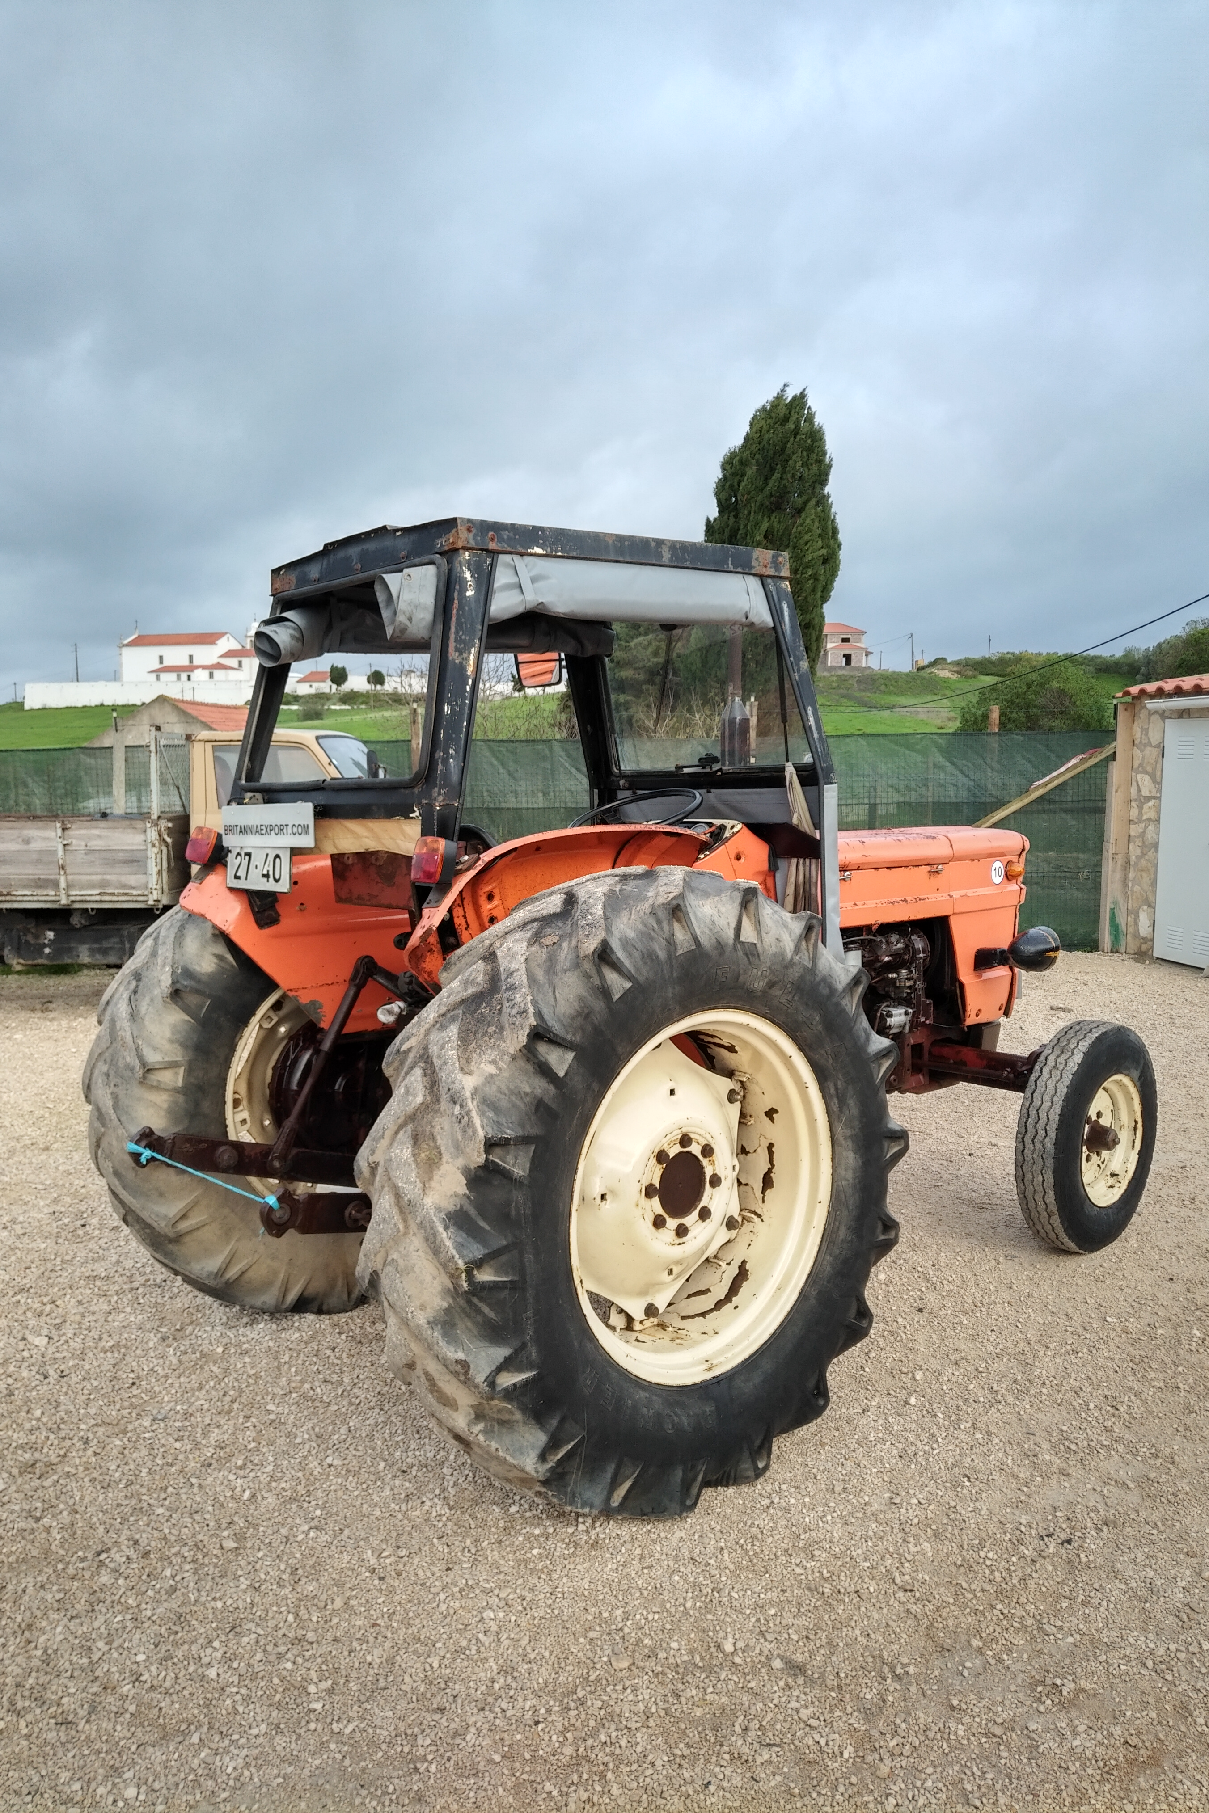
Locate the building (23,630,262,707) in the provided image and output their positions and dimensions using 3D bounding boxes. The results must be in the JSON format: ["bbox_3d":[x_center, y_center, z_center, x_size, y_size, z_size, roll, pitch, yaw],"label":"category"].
[{"bbox_3d":[-56.900,-29.600,157.000,26.000,9.500,12.000,0,4,9],"label":"building"}]

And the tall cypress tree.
[{"bbox_3d":[2.360,-3.630,17.500,1.950,7.300,1.950,0,4,0],"label":"tall cypress tree"}]

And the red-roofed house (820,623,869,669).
[{"bbox_3d":[40.600,-45.700,220.000,11.000,8.200,10.000,0,4,6],"label":"red-roofed house"}]

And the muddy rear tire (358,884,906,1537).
[{"bbox_3d":[0.123,0.593,2.795,1.390,1.365,0.385,-4,5,-41],"label":"muddy rear tire"}]

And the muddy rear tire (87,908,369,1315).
[{"bbox_3d":[-0.878,0.533,3.938,1.390,1.365,0.385,-4,5,-41],"label":"muddy rear tire"}]

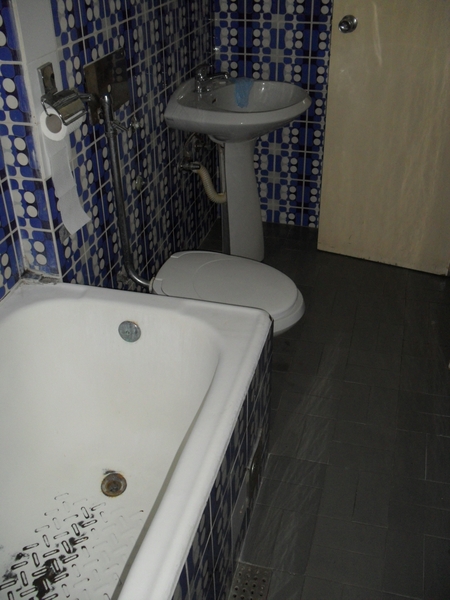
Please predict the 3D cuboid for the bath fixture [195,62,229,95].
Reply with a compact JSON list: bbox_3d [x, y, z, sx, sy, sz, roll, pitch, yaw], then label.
[{"bbox_3d":[-0.050,-0.891,2.444,0.137,0.118,0.050,9,35,13],"label":"bath fixture"}]

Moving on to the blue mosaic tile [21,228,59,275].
[{"bbox_3d":[-0.519,-0.137,1.703,0.110,0.143,0.010,9,35,13],"label":"blue mosaic tile"}]

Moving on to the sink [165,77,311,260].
[{"bbox_3d":[0.081,-0.485,2.632,0.525,0.787,0.560,9,35,13],"label":"sink"}]

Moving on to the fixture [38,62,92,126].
[{"bbox_3d":[-0.400,-0.517,1.502,0.085,0.128,0.140,9,35,13],"label":"fixture"}]

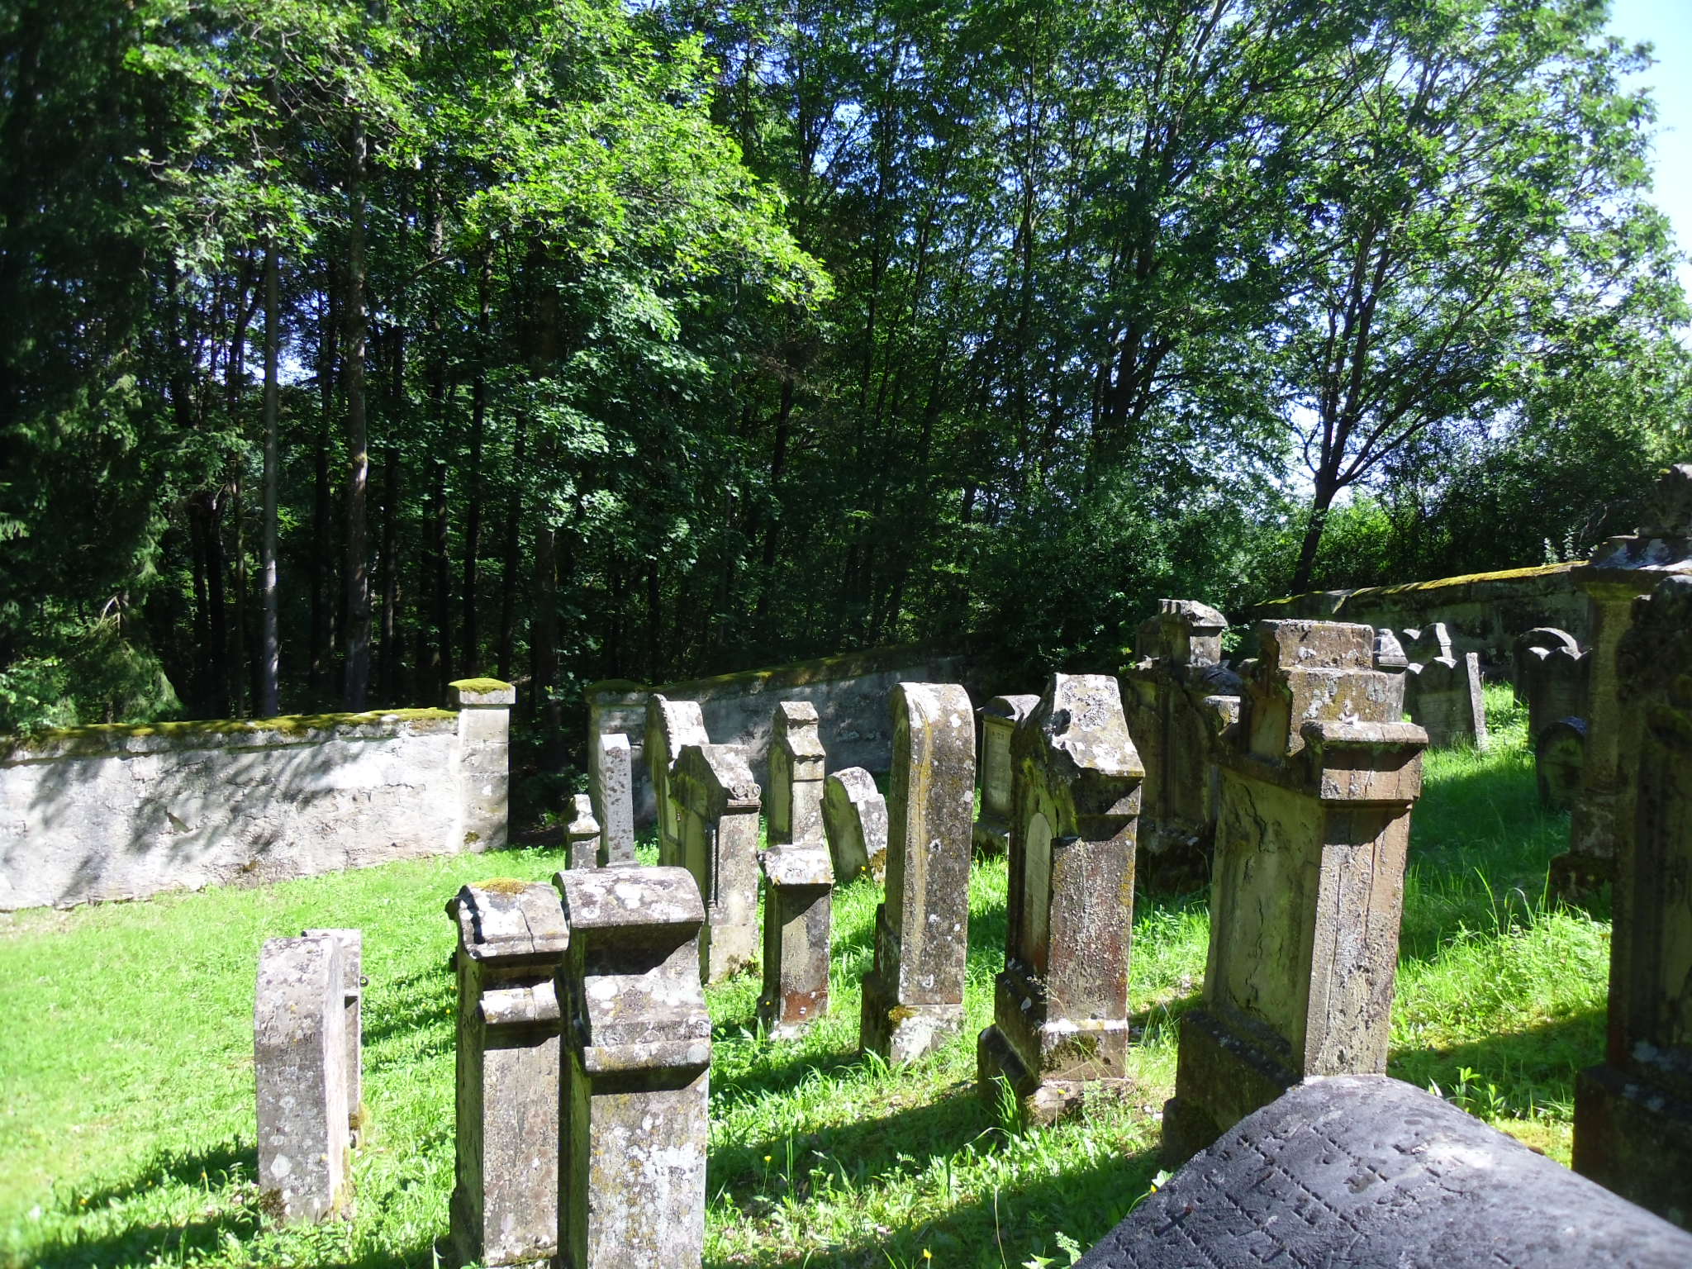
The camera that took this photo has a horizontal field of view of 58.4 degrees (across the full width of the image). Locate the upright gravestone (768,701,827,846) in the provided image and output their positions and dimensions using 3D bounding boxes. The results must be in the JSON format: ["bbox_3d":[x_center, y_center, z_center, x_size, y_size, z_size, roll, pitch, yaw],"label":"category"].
[{"bbox_3d":[-0.329,1.133,10.496,0.270,1.336,0.550,0,6,-17],"label":"upright gravestone"}]

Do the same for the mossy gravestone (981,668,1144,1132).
[{"bbox_3d":[0.667,0.790,4.867,0.310,1.332,0.580,0,6,-10],"label":"mossy gravestone"}]

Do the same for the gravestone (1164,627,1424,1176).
[{"bbox_3d":[1.165,0.787,4.000,0.310,1.620,0.660,0,8,-15],"label":"gravestone"}]

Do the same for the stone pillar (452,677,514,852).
[{"bbox_3d":[-3.937,1.411,16.500,0.610,1.850,0.580,-1,9,-25],"label":"stone pillar"}]

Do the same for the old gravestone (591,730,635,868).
[{"bbox_3d":[-1.922,1.402,12.700,0.260,1.130,0.460,-3,9,-17],"label":"old gravestone"}]

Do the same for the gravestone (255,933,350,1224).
[{"bbox_3d":[-1.884,1.498,5.318,0.250,0.890,0.540,1,6,-13],"label":"gravestone"}]

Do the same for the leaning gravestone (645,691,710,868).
[{"bbox_3d":[-1.068,1.138,9.714,0.260,1.522,0.650,-4,7,-19],"label":"leaning gravestone"}]

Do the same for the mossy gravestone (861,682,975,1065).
[{"bbox_3d":[0.273,0.873,5.867,0.270,1.372,0.580,1,6,-10],"label":"mossy gravestone"}]

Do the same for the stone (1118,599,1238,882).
[{"bbox_3d":[1.955,0.607,8.802,0.320,1.596,0.920,0,6,-20],"label":"stone"}]

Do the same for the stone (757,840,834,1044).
[{"bbox_3d":[-0.234,1.353,6.954,0.260,0.798,0.500,1,6,-12],"label":"stone"}]

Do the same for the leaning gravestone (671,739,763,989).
[{"bbox_3d":[-0.687,1.182,7.950,0.260,1.170,0.640,-1,9,-26],"label":"leaning gravestone"}]

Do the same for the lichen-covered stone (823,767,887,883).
[{"bbox_3d":[0.082,1.358,11.000,0.200,0.830,0.500,-13,13,-22],"label":"lichen-covered stone"}]

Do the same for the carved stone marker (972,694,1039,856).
[{"bbox_3d":[1.287,1.081,11.800,0.320,1.180,0.620,-2,9,-29],"label":"carved stone marker"}]

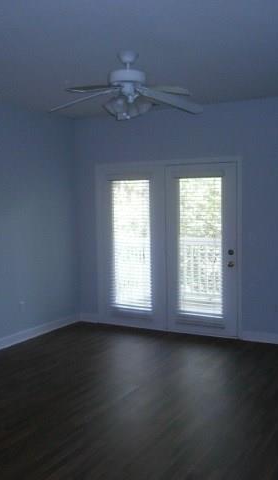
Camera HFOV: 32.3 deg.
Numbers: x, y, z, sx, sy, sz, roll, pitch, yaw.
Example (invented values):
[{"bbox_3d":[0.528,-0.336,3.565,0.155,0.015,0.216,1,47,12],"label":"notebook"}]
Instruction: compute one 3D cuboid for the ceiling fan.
[{"bbox_3d":[-0.088,-1.173,3.660,1.260,0.500,1.240,-1,5,0],"label":"ceiling fan"}]

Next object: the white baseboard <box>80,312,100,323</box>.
[{"bbox_3d":[-0.685,1.082,6.694,0.320,0.125,0.020,2,5,30],"label":"white baseboard"}]

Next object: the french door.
[{"bbox_3d":[0.316,0.087,6.038,1.950,2.100,0.100,2,5,30],"label":"french door"}]

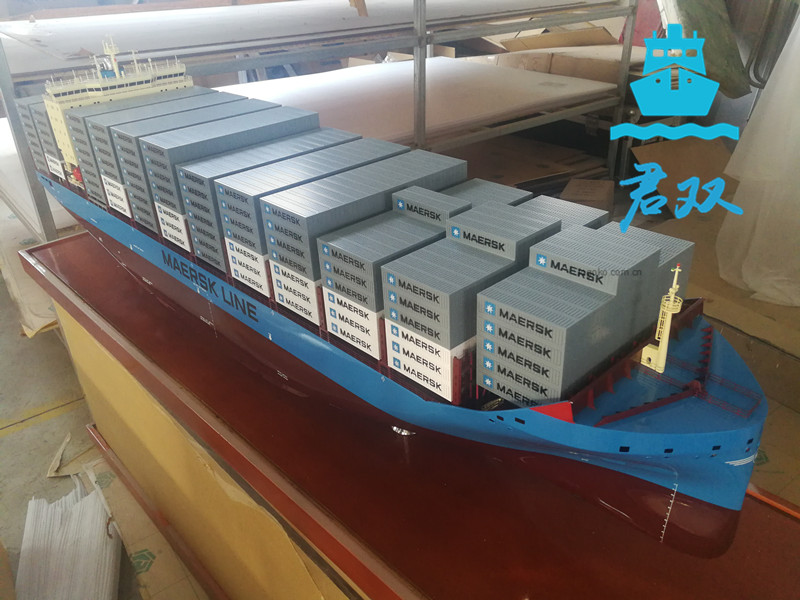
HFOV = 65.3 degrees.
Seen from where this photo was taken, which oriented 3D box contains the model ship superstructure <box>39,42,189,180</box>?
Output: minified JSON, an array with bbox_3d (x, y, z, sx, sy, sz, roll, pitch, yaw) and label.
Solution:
[{"bbox_3d":[-0.523,-0.371,1.187,0.252,0.249,0.093,-27,37,-36],"label":"model ship superstructure"}]

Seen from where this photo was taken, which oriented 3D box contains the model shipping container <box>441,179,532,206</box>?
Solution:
[{"bbox_3d":[0.087,-0.111,0.727,0.107,0.020,0.085,-27,37,-36],"label":"model shipping container"}]

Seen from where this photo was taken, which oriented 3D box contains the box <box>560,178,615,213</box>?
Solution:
[{"bbox_3d":[0.874,-0.445,2.924,0.201,0.151,0.264,10,31,21],"label":"box"}]

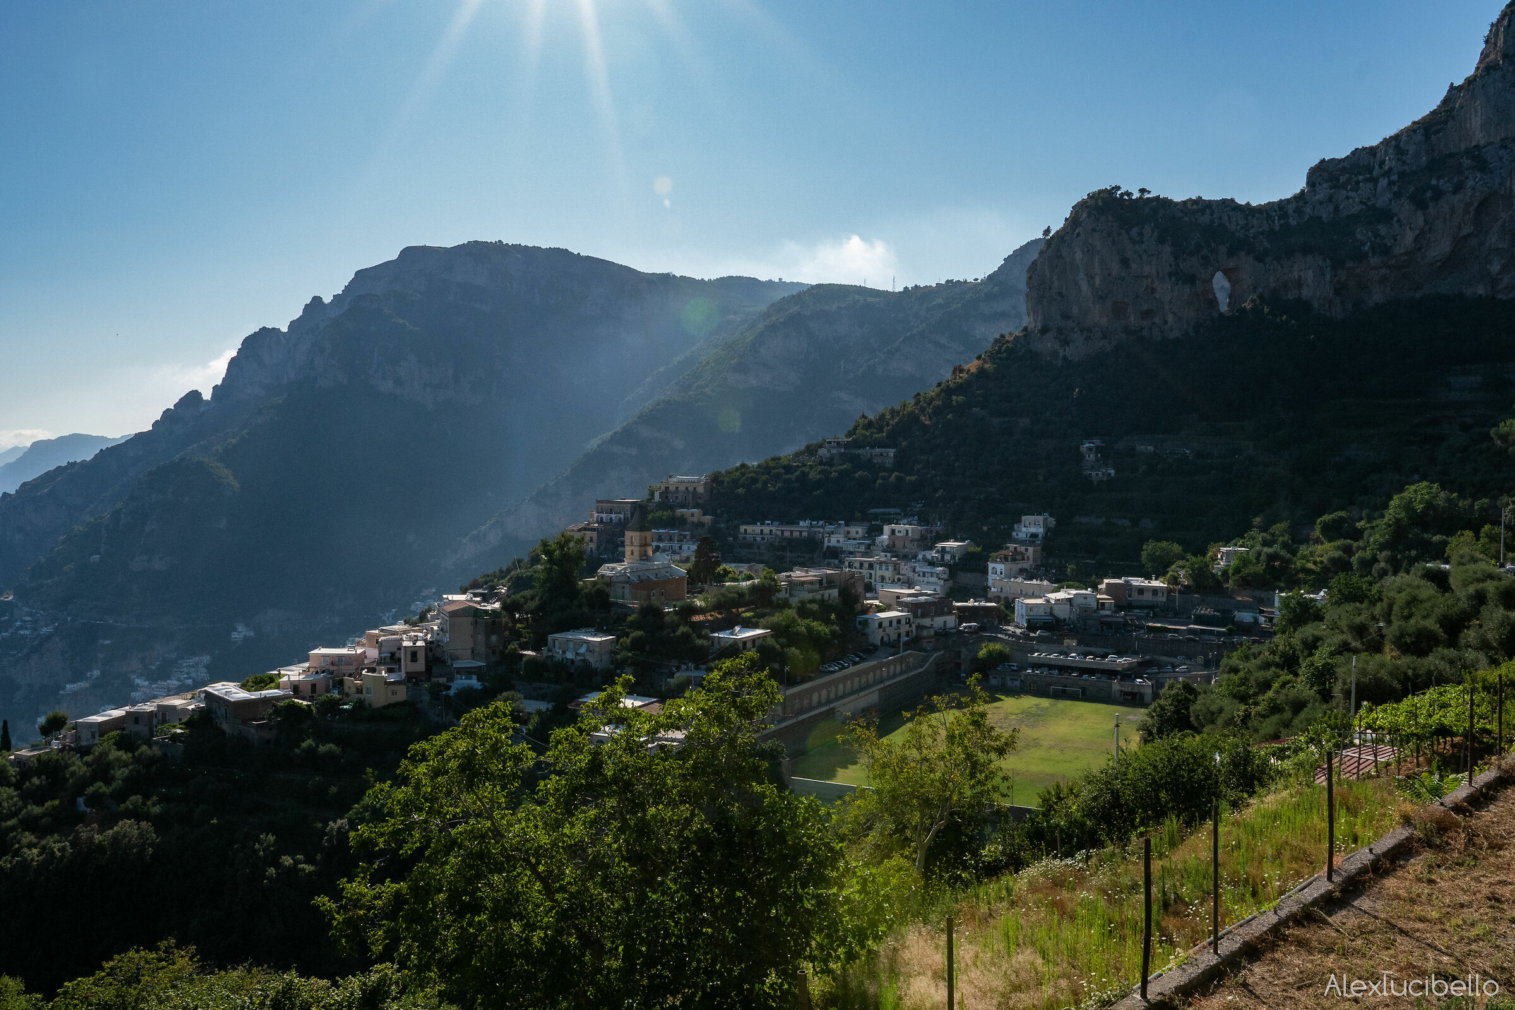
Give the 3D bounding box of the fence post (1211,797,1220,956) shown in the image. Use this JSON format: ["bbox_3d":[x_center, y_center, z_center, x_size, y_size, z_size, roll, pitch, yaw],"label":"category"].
[{"bbox_3d":[4.421,3.577,10.950,0.052,1.518,0.048,0,0,0],"label":"fence post"}]

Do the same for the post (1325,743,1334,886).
[{"bbox_3d":[6.584,3.569,13.050,0.062,1.509,0.055,0,0,0],"label":"post"}]

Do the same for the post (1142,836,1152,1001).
[{"bbox_3d":[3.433,3.639,10.000,0.075,1.422,0.060,0,0,0],"label":"post"}]

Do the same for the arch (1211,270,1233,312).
[{"bbox_3d":[216.760,-99.682,530.000,10.000,19.300,7.000,0,0,27],"label":"arch"}]

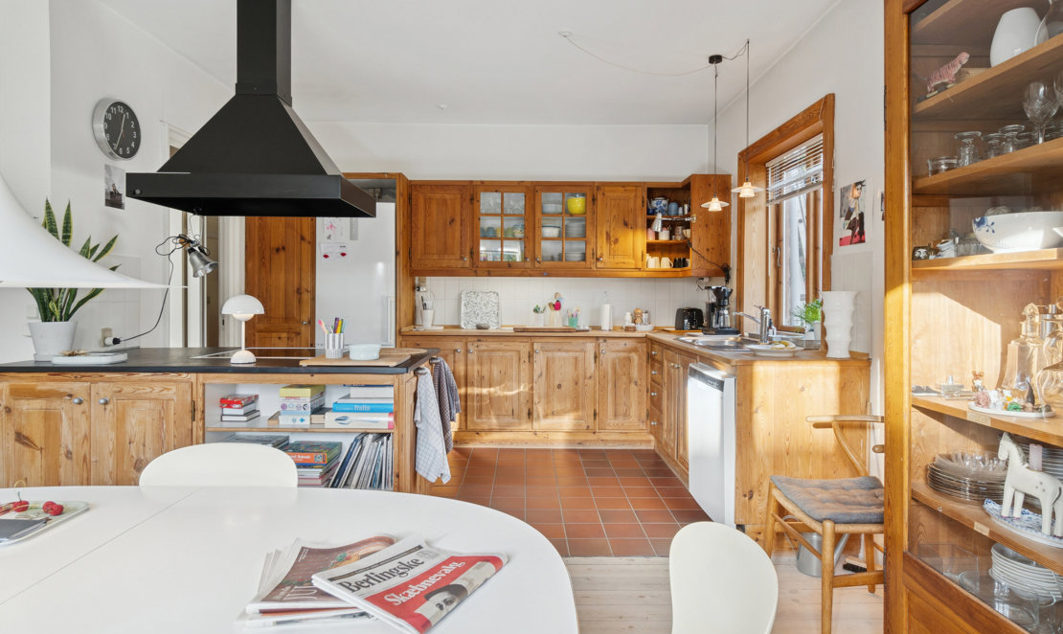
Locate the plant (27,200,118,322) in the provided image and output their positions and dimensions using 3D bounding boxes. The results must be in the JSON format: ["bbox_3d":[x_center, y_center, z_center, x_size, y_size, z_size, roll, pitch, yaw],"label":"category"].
[{"bbox_3d":[-2.128,-0.260,2.600,0.360,0.540,0.300,0,3,-1],"label":"plant"}]

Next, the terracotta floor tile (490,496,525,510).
[{"bbox_3d":[-0.138,1.083,3.256,0.198,0.012,0.190,0,3,-1],"label":"terracotta floor tile"}]

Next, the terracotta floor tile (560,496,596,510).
[{"bbox_3d":[0.267,1.083,3.256,0.198,0.012,0.190,0,3,-1],"label":"terracotta floor tile"}]

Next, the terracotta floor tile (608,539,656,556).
[{"bbox_3d":[0.484,1.119,2.702,0.199,0.015,0.192,0,2,0],"label":"terracotta floor tile"}]

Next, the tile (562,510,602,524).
[{"bbox_3d":[0.271,1.091,3.074,0.198,0.012,0.190,0,3,-1],"label":"tile"}]

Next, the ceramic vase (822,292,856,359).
[{"bbox_3d":[1.523,0.043,2.770,0.160,0.325,0.160,0,3,-1],"label":"ceramic vase"}]

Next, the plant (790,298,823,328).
[{"bbox_3d":[1.522,-0.013,3.090,0.190,0.190,0.180,0,2,0],"label":"plant"}]

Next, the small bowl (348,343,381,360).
[{"bbox_3d":[-0.732,0.154,2.470,0.140,0.067,0.140,0,3,-1],"label":"small bowl"}]

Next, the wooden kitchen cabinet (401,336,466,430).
[{"bbox_3d":[-0.768,0.511,4.666,0.510,0.735,0.550,0,2,0],"label":"wooden kitchen cabinet"}]

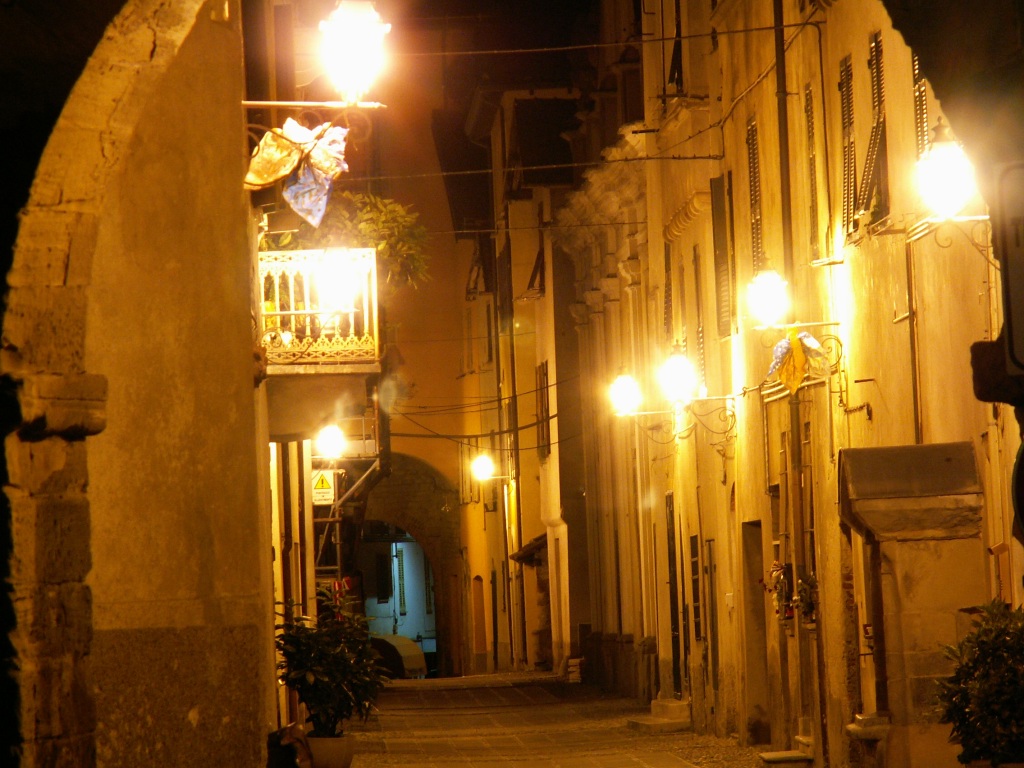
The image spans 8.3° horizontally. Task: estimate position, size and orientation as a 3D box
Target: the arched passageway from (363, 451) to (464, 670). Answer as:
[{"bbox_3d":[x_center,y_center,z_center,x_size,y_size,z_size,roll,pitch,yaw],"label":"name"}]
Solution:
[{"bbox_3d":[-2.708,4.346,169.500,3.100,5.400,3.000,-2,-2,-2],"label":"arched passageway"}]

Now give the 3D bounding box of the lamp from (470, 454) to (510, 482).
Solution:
[{"bbox_3d":[-0.479,1.840,157.000,0.880,0.660,0.420,-2,-2,-2],"label":"lamp"}]

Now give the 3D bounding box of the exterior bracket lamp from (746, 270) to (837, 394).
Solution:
[{"bbox_3d":[2.775,-0.547,69.400,0.900,1.280,0.400,-2,-2,-2],"label":"exterior bracket lamp"}]

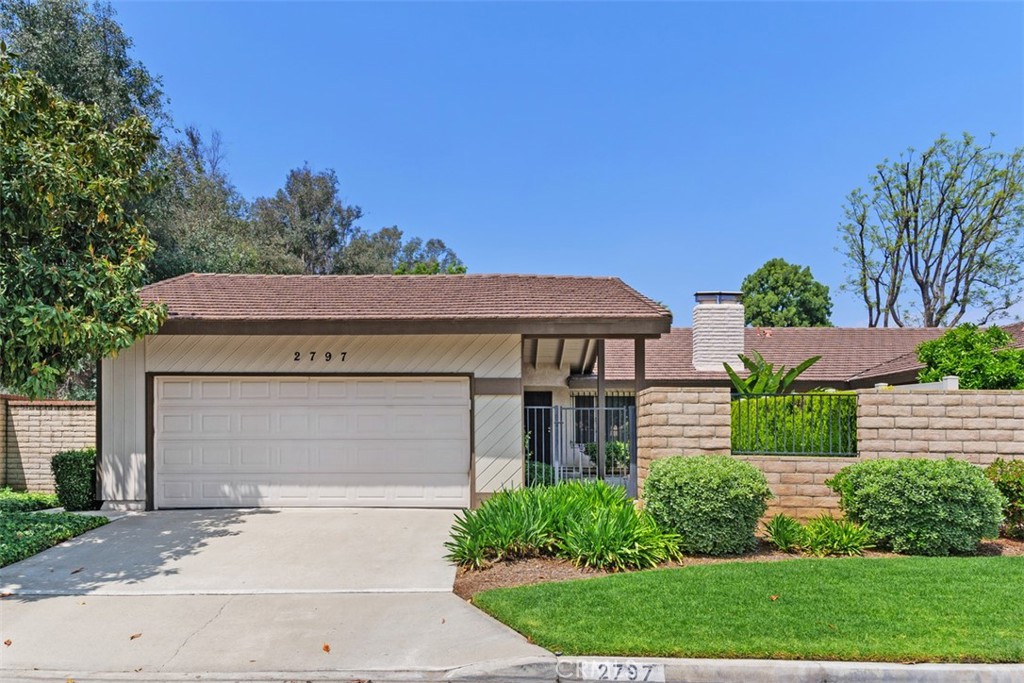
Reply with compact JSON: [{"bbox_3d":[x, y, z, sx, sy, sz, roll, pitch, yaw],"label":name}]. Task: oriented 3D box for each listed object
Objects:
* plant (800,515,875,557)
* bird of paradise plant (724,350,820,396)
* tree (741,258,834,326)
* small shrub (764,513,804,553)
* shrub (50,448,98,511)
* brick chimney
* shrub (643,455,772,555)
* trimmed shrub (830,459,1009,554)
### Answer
[{"bbox_3d":[3.390,2.030,7.420,0.760,0.410,0.600,0,-2,0],"label":"plant"},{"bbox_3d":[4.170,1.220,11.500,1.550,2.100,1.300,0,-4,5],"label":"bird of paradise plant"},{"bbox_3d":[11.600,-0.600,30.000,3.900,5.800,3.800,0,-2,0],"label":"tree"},{"bbox_3d":[2.880,2.040,7.550,0.440,0.400,0.420,0,-2,0],"label":"small shrub"},{"bbox_3d":[-6.960,2.200,11.400,0.820,1.000,0.850,0,-2,0],"label":"shrub"},{"bbox_3d":[5.120,-0.250,17.500,1.150,1.980,0.700,0,-2,0],"label":"brick chimney"},{"bbox_3d":[2.200,1.780,8.000,1.400,1.020,1.300,0,-2,0],"label":"shrub"},{"bbox_3d":[4.360,1.770,7.750,1.800,1.010,1.400,0,-2,0],"label":"trimmed shrub"}]

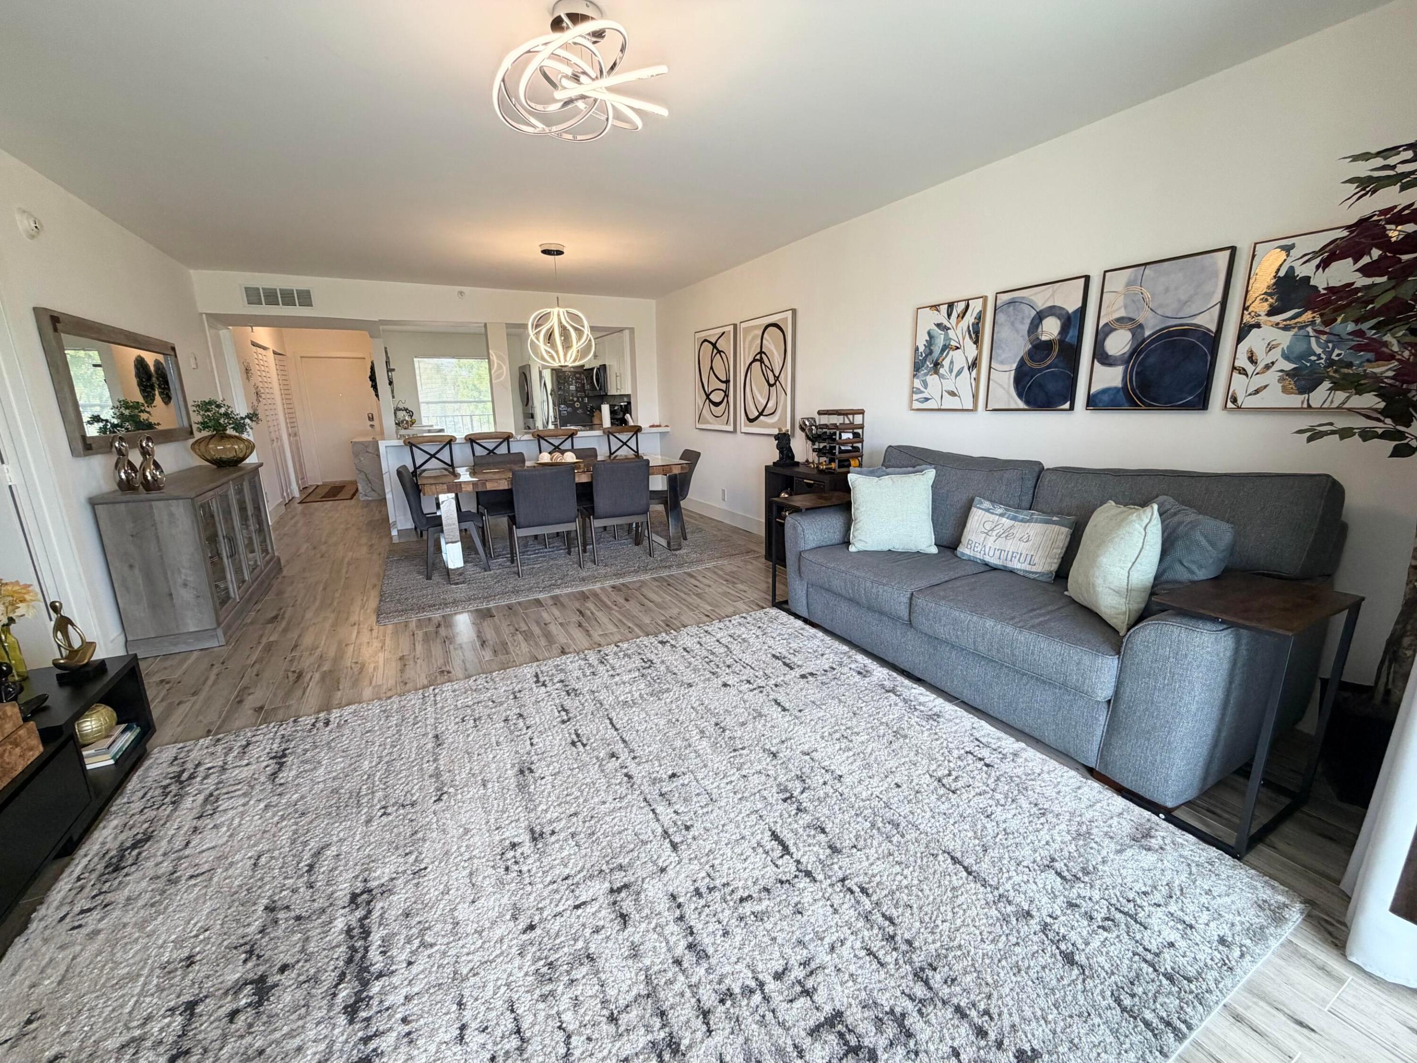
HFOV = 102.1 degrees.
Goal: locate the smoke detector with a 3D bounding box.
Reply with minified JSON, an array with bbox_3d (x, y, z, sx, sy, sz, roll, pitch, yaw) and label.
[{"bbox_3d":[-3.238,-1.468,2.741,0.046,0.130,0.130,-8,15,-27],"label":"smoke detector"}]

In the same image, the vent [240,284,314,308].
[{"bbox_3d":[-3.978,-2.171,5.304,0.545,0.193,0.020,-8,15,-27],"label":"vent"}]

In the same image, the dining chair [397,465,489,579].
[{"bbox_3d":[-2.038,-0.113,4.418,0.550,0.850,0.460,-8,15,-26],"label":"dining chair"}]

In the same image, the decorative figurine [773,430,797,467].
[{"bbox_3d":[0.604,-0.646,4.402,0.160,0.285,0.125,-8,15,-26],"label":"decorative figurine"}]

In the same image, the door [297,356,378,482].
[{"bbox_3d":[-6.109,-1.867,9.610,0.910,2.020,0.060,-8,15,-26],"label":"door"}]

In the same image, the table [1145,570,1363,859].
[{"bbox_3d":[1.665,0.528,1.811,0.540,0.670,0.335,-8,15,-26],"label":"table"}]

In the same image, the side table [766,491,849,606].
[{"bbox_3d":[0.694,0.135,3.543,0.515,0.680,0.315,-8,15,-27],"label":"side table"}]

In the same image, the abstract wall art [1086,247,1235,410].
[{"bbox_3d":[1.853,-0.810,2.395,0.035,0.605,0.457,-8,15,-26],"label":"abstract wall art"}]

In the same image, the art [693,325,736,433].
[{"bbox_3d":[0.069,-1.528,5.821,0.038,1.000,0.820,-8,15,-27],"label":"art"}]

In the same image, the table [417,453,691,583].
[{"bbox_3d":[-1.267,-0.175,4.815,2.000,0.755,1.060,-8,15,-26],"label":"table"}]

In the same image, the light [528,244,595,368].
[{"bbox_3d":[-1.196,-1.765,4.542,0.520,0.890,0.520,-8,15,-26],"label":"light"}]

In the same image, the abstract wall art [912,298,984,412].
[{"bbox_3d":[1.394,-1.016,3.354,0.035,0.607,0.458,-8,15,-27],"label":"abstract wall art"}]

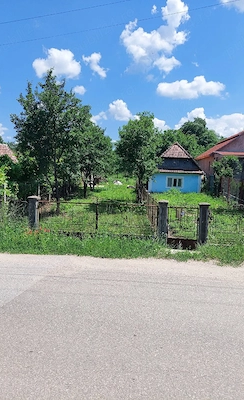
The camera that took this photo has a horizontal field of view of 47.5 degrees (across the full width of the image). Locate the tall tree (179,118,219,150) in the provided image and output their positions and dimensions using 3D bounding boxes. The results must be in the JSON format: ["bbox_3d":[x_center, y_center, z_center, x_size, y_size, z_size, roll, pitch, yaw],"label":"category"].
[{"bbox_3d":[13.917,-8.379,49.465,7.500,12.300,7.500,2,5,9],"label":"tall tree"}]

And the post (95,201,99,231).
[{"bbox_3d":[-0.686,0.458,7.612,0.060,0.880,0.060,2,5,9],"label":"post"}]

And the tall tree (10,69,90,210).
[{"bbox_3d":[-3.095,-2.592,12.326,3.500,6.300,3.400,2,5,9],"label":"tall tree"}]

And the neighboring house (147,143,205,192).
[{"bbox_3d":[5.894,-3.503,30.718,5.400,5.000,8.000,2,5,9],"label":"neighboring house"}]

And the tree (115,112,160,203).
[{"bbox_3d":[1.167,-2.655,17.354,2.800,5.650,2.800,2,5,9],"label":"tree"}]

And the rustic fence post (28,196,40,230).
[{"bbox_3d":[-2.498,0.470,7.902,0.260,1.100,0.260,2,5,9],"label":"rustic fence post"}]

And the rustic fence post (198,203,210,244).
[{"bbox_3d":[2.140,0.660,7.152,0.260,1.100,0.260,2,5,9],"label":"rustic fence post"}]

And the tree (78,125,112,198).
[{"bbox_3d":[-2.002,-2.833,19.765,3.200,5.400,3.200,2,5,9],"label":"tree"}]

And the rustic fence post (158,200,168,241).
[{"bbox_3d":[1.119,0.616,7.351,0.250,1.120,0.250,2,5,9],"label":"rustic fence post"}]

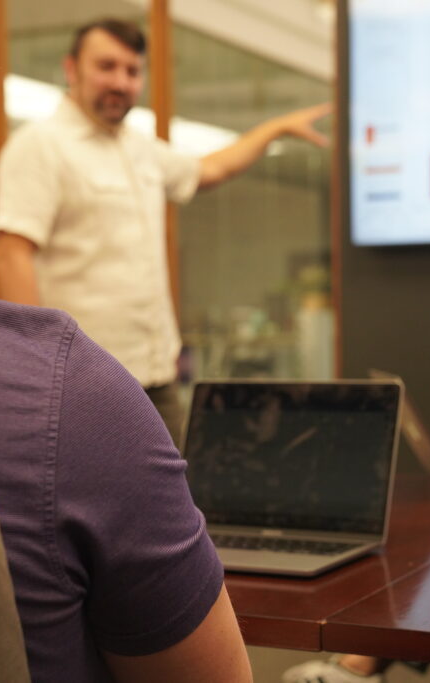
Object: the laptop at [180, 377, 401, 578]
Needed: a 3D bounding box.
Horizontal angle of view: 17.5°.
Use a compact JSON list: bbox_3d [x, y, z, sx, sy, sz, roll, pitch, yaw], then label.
[{"bbox_3d":[0.041,0.156,1.702,0.304,0.201,0.299,0,2,27],"label":"laptop"}]

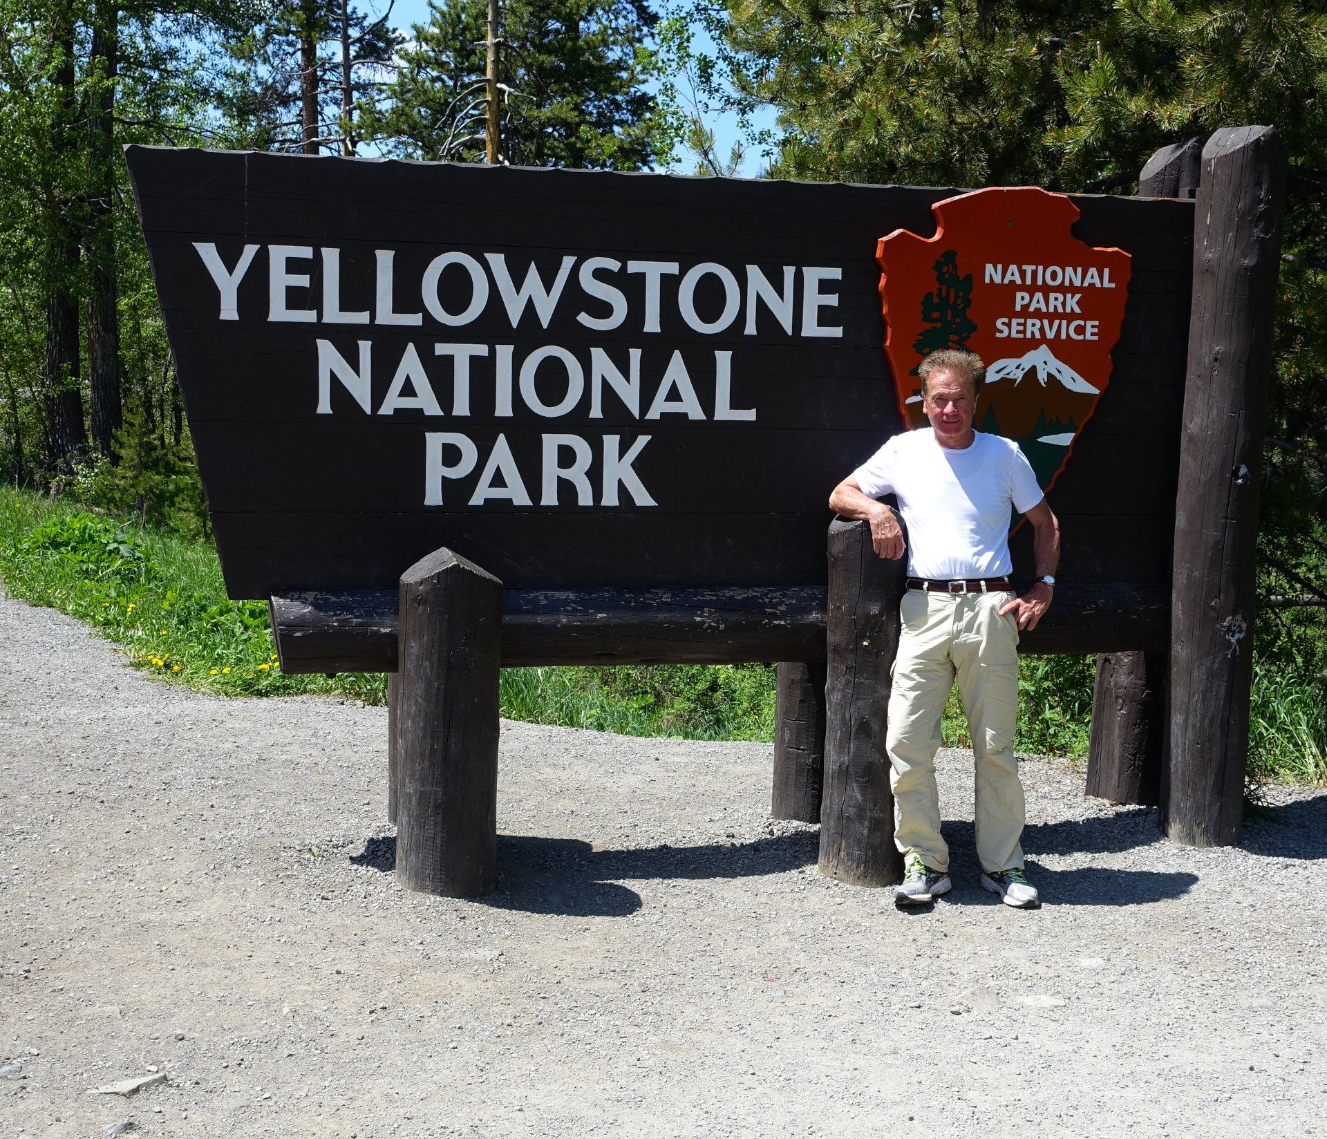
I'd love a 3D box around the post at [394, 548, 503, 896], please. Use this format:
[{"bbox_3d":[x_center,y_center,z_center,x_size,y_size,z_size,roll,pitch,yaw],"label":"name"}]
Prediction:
[{"bbox_3d":[-0.699,0.493,5.903,0.325,1.112,0.325,0,5,-15],"label":"post"}]

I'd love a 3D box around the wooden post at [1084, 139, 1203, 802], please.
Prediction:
[{"bbox_3d":[1.978,-0.393,7.376,0.300,2.696,0.300,0,5,-15],"label":"wooden post"}]

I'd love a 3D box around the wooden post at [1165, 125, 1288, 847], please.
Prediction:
[{"bbox_3d":[2.050,-0.296,6.604,0.300,2.586,0.300,0,5,-15],"label":"wooden post"}]

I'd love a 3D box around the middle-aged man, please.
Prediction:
[{"bbox_3d":[0.902,0.188,5.760,0.730,1.750,0.400,1,5,2],"label":"middle-aged man"}]

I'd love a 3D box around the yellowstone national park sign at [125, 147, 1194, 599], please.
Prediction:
[{"bbox_3d":[0.170,-0.654,6.469,4.019,1.495,0.100,0,5,-15],"label":"yellowstone national park sign"}]

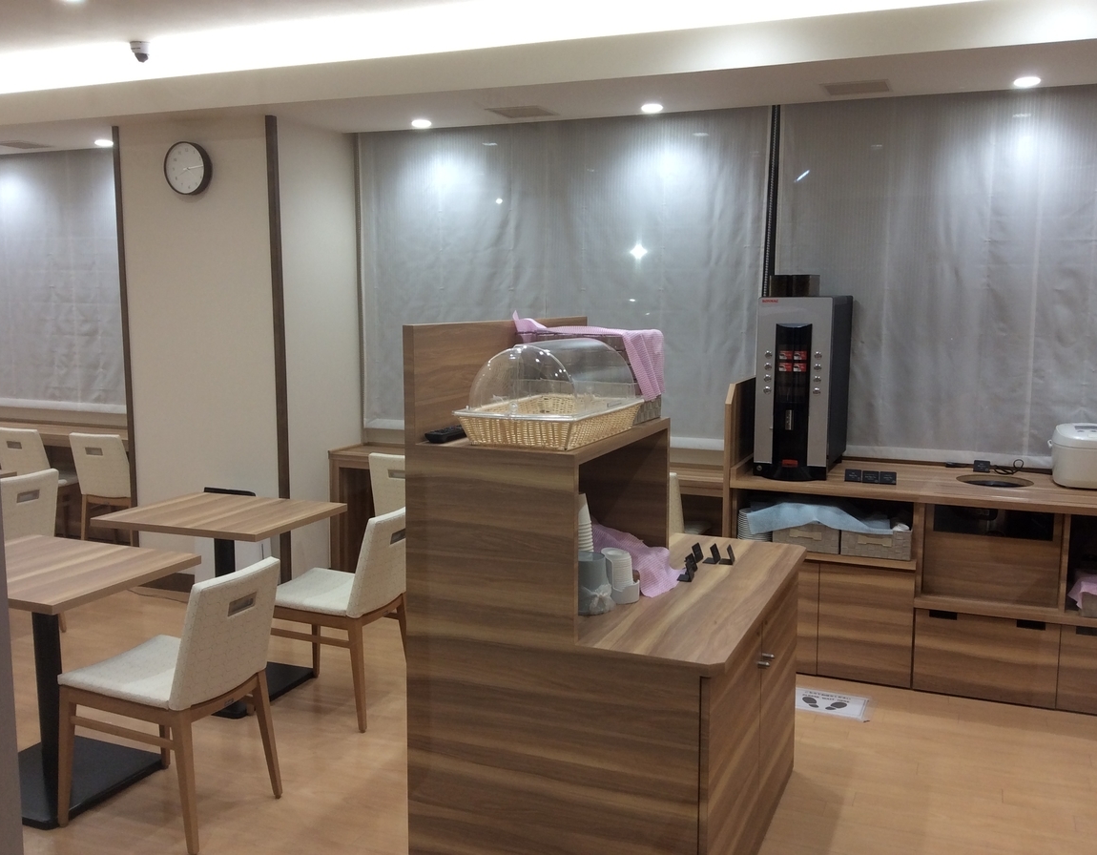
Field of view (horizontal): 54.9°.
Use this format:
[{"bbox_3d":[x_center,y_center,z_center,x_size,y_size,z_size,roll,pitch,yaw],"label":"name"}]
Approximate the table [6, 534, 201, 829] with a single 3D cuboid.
[{"bbox_3d":[-1.546,0.782,3.292,0.700,0.713,0.600,3,8,22],"label":"table"}]

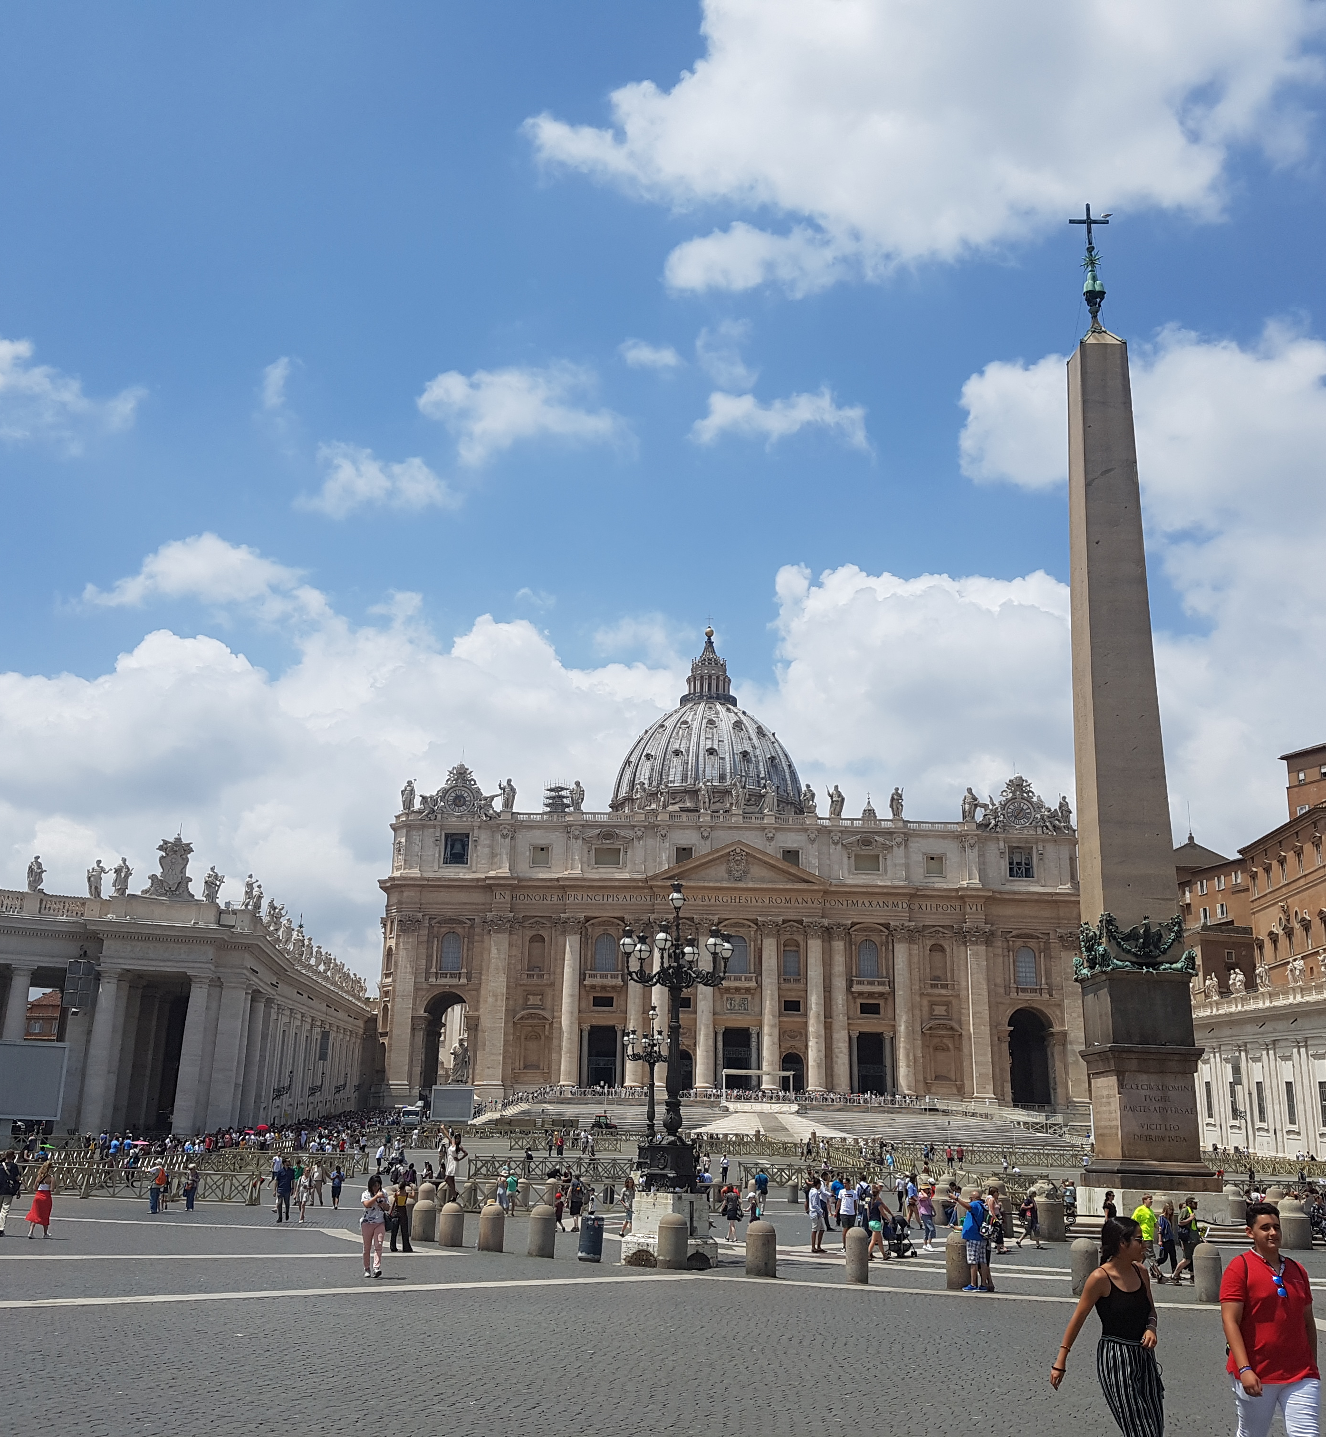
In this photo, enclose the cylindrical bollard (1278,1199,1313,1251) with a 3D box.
[{"bbox_3d":[19.180,15.329,43.709,1.070,1.482,1.070,1,-16,0],"label":"cylindrical bollard"}]

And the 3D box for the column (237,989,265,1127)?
[{"bbox_3d":[-37.207,31.013,130.289,1.750,12.675,1.750,2,-16,-1],"label":"column"}]

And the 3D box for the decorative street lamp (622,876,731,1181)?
[{"bbox_3d":[0.225,6.465,29.784,2.200,6.265,2.200,1,-16,0],"label":"decorative street lamp"}]

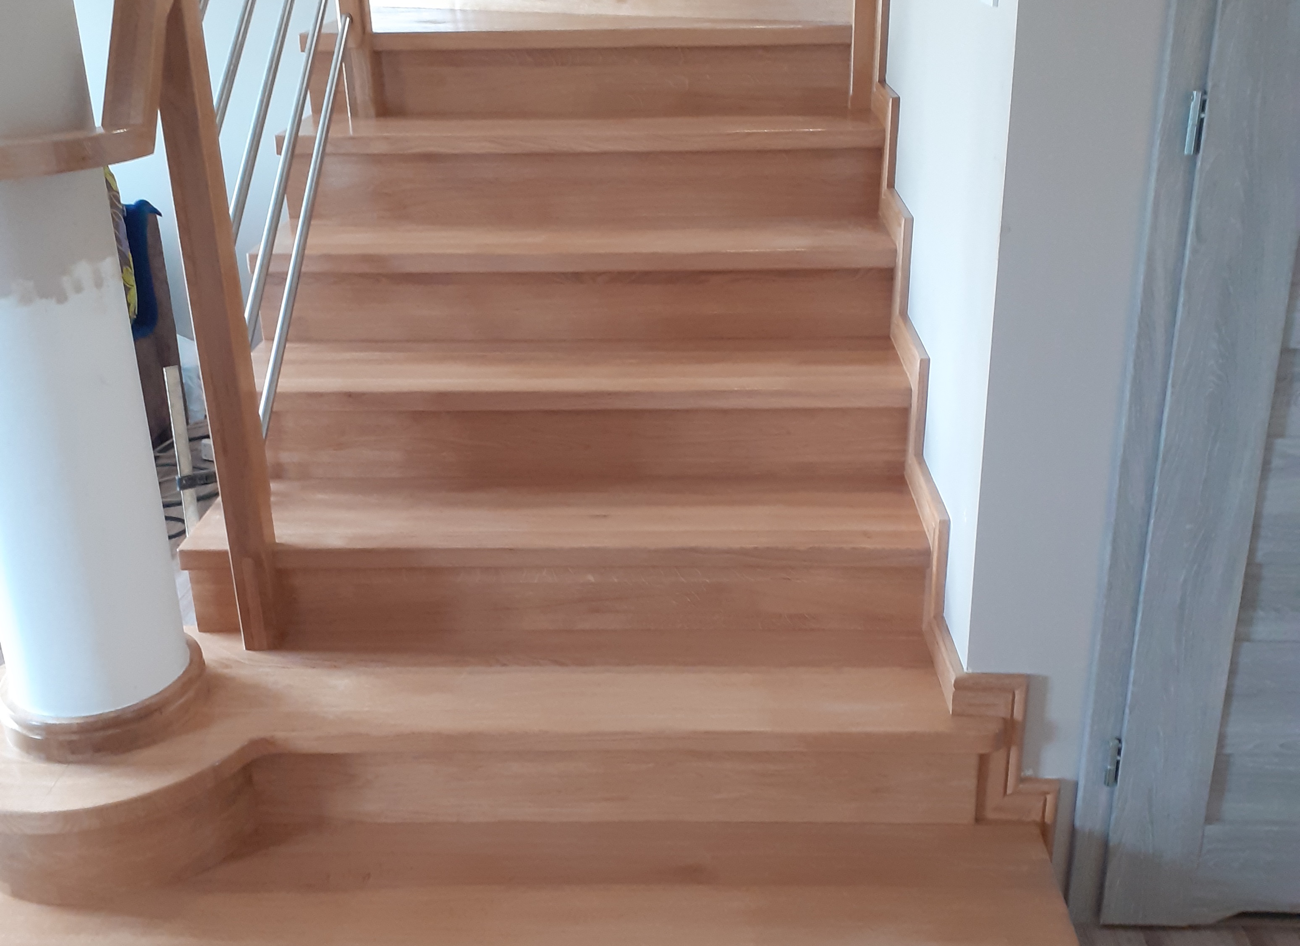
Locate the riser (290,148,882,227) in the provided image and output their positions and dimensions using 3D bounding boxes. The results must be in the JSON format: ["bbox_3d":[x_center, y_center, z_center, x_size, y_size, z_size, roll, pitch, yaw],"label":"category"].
[{"bbox_3d":[-0.140,-0.590,2.759,1.203,0.142,0.022,0,23,2],"label":"riser"}]

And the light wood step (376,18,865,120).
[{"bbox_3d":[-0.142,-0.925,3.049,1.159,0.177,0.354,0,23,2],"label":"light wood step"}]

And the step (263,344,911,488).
[{"bbox_3d":[-0.148,-0.119,2.514,1.208,0.177,0.285,0,23,2],"label":"step"}]

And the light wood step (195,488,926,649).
[{"bbox_3d":[-0.152,0.145,2.346,1.208,0.177,0.285,0,23,2],"label":"light wood step"}]

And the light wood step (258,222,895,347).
[{"bbox_3d":[-0.144,-0.383,2.682,1.208,0.177,0.285,0,23,2],"label":"light wood step"}]

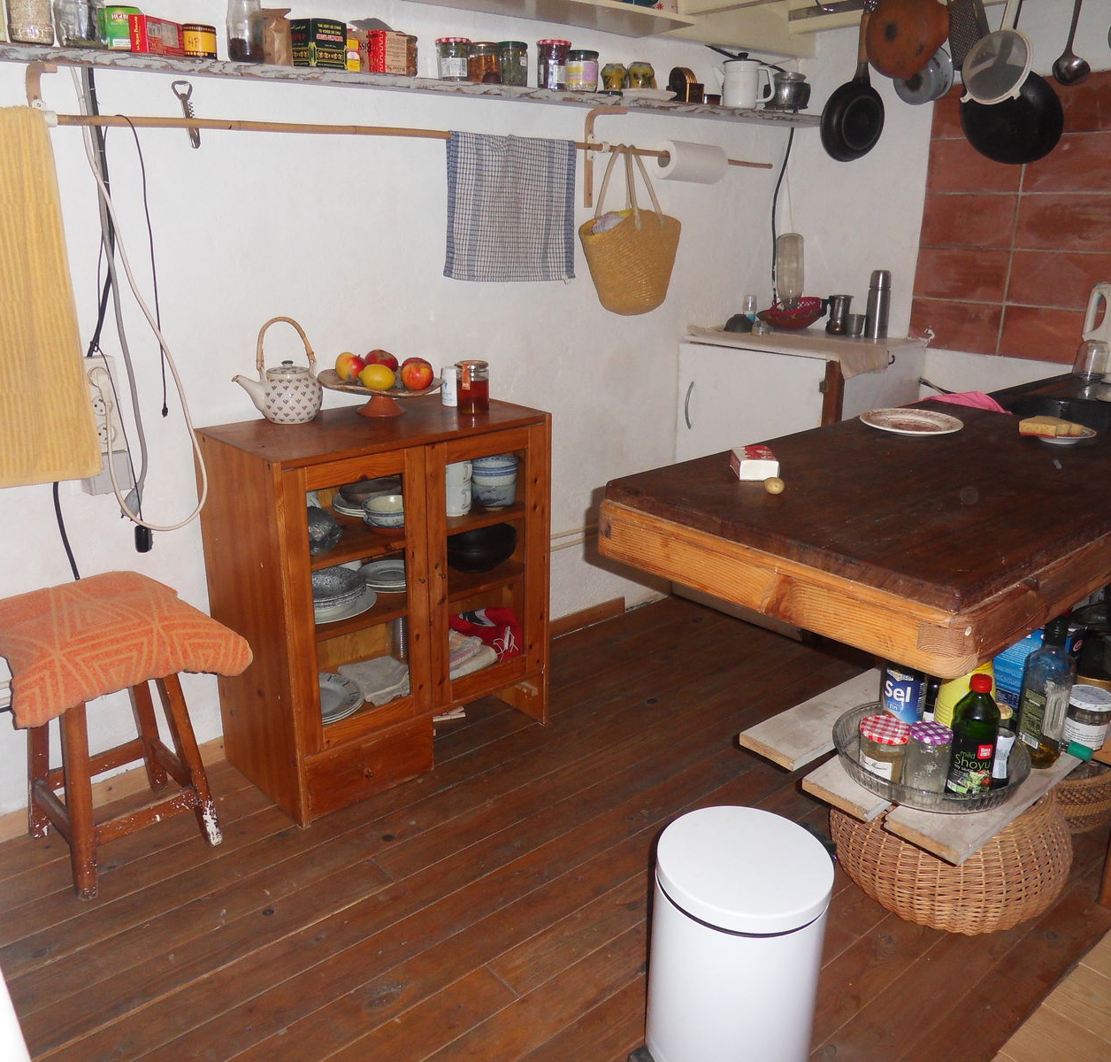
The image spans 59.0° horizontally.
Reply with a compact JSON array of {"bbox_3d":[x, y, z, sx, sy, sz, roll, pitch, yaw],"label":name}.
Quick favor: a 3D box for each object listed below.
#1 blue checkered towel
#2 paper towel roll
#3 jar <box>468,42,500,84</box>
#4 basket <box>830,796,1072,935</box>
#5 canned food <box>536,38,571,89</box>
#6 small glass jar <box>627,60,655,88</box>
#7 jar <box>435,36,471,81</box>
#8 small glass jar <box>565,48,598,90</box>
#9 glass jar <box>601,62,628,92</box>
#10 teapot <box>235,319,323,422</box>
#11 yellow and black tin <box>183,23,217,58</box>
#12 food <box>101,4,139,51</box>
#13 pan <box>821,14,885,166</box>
[{"bbox_3d":[-0.105,-0.809,2.484,0.417,0.355,0.045,-16,24,-39],"label":"blue checkered towel"},{"bbox_3d":[0.391,-1.066,2.846,0.225,0.108,0.108,-13,22,-40],"label":"paper towel roll"},{"bbox_3d":[-0.166,-1.088,2.287,0.076,0.094,0.076,0,19,0],"label":"jar"},{"bbox_3d":[0.763,0.581,1.916,0.441,0.277,0.441,-16,24,-39],"label":"basket"},{"bbox_3d":[-0.007,-1.179,2.484,0.085,0.120,0.085,1,18,0],"label":"canned food"},{"bbox_3d":[0.235,-1.250,2.691,0.074,0.070,0.074,2,18,4],"label":"small glass jar"},{"bbox_3d":[-0.237,-1.101,2.291,0.083,0.095,0.083,-1,18,-6],"label":"jar"},{"bbox_3d":[0.067,-1.139,2.437,0.076,0.092,0.076,1,19,0],"label":"small glass jar"},{"bbox_3d":[0.157,-1.213,2.629,0.072,0.070,0.072,2,18,3],"label":"glass jar"},{"bbox_3d":[-0.623,-0.351,2.173,0.132,0.233,0.208,17,25,40],"label":"teapot"},{"bbox_3d":[-0.661,-0.909,1.825,0.061,0.058,0.061,-15,25,-40],"label":"yellow and black tin"},{"bbox_3d":[-0.783,-0.907,1.781,0.073,0.080,0.055,-9,21,-25],"label":"food"},{"bbox_3d":[0.847,-1.251,2.759,0.210,0.400,0.050,-7,29,-24],"label":"pan"}]

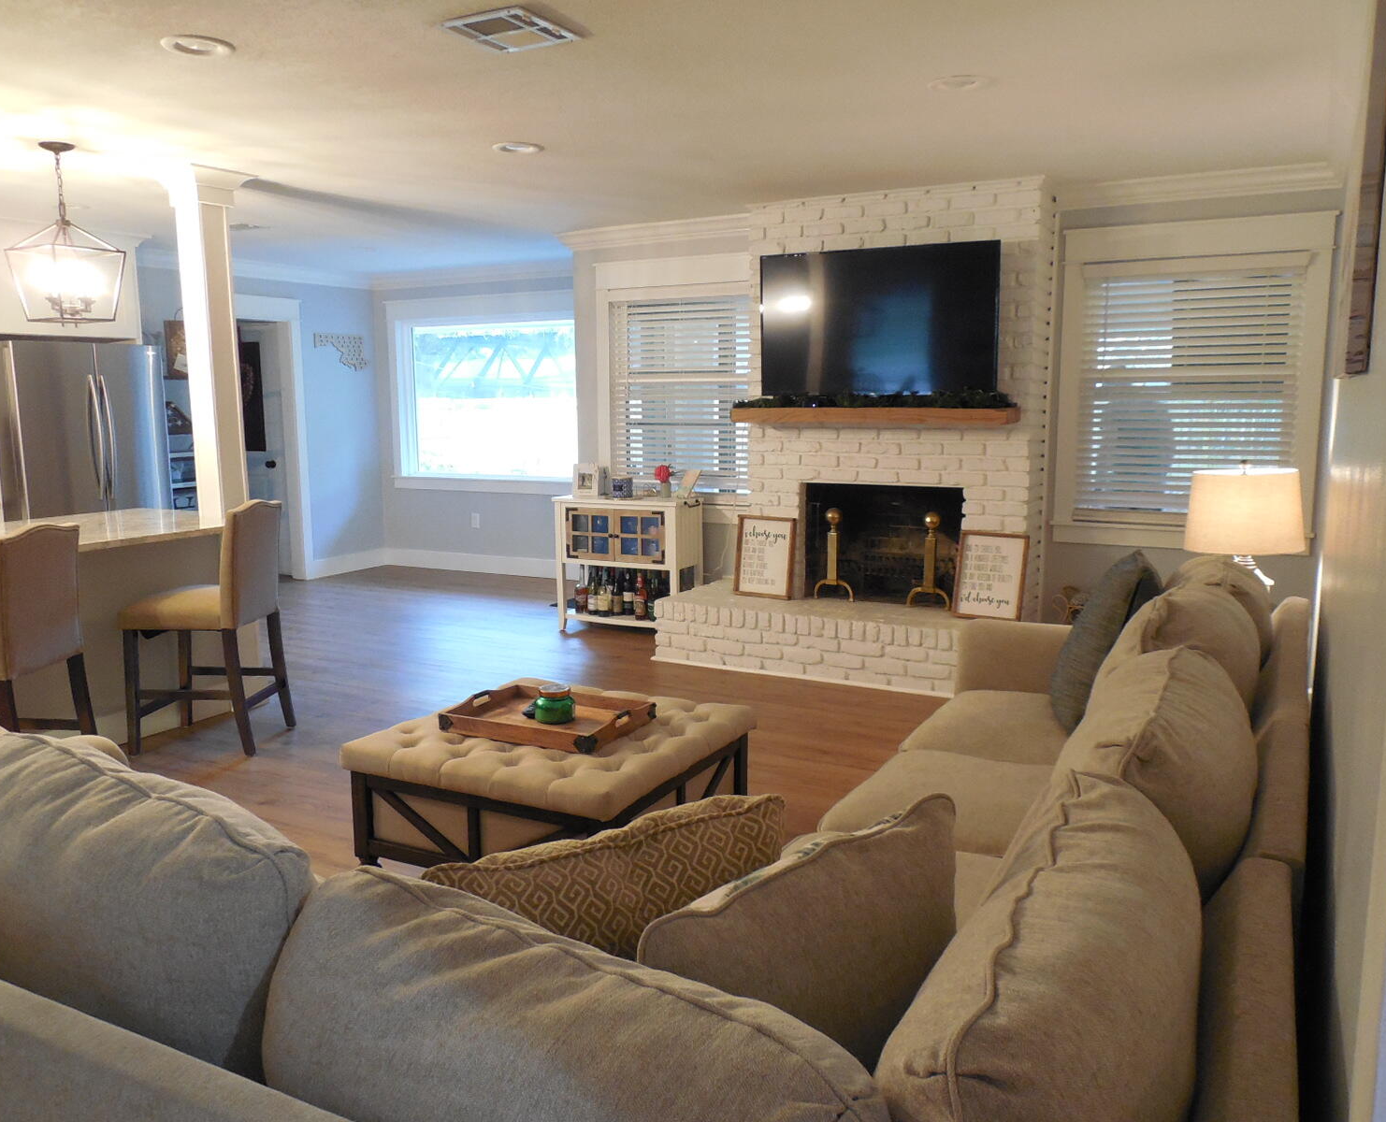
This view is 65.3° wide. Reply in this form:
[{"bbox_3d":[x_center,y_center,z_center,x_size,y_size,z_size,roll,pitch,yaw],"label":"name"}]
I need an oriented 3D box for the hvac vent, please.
[{"bbox_3d":[-0.503,-1.468,3.010,0.272,0.022,0.285,4,10,29],"label":"hvac vent"}]

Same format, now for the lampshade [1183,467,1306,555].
[{"bbox_3d":[1.869,-0.166,3.660,0.410,0.275,0.410,4,10,29],"label":"lampshade"}]

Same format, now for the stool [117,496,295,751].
[{"bbox_3d":[-2.082,0.280,4.626,0.540,1.020,0.460,0,9,4],"label":"stool"}]

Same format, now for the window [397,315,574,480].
[{"bbox_3d":[-1.577,-1.287,8.660,1.980,1.280,0.120,4,10,29],"label":"window"}]

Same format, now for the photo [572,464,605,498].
[{"bbox_3d":[-0.658,-0.489,6.676,0.170,0.205,0.030,4,10,29],"label":"photo"}]

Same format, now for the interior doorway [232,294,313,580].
[{"bbox_3d":[-3.345,-0.882,8.213,0.160,2.220,0.970,4,10,29],"label":"interior doorway"}]

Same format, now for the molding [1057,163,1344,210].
[{"bbox_3d":[2.312,-1.724,5.011,1.230,0.102,0.120,4,10,28],"label":"molding"}]

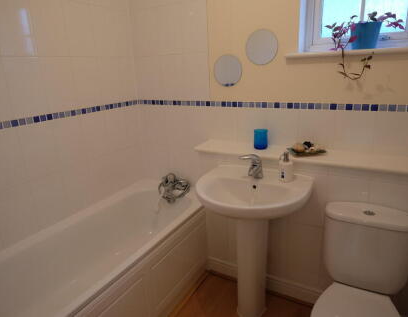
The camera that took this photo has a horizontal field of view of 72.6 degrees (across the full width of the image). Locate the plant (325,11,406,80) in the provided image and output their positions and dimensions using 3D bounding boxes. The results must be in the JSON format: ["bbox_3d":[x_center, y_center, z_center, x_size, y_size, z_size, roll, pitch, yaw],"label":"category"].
[{"bbox_3d":[0.812,-0.574,1.440,0.352,0.314,0.192,7,20,28],"label":"plant"}]

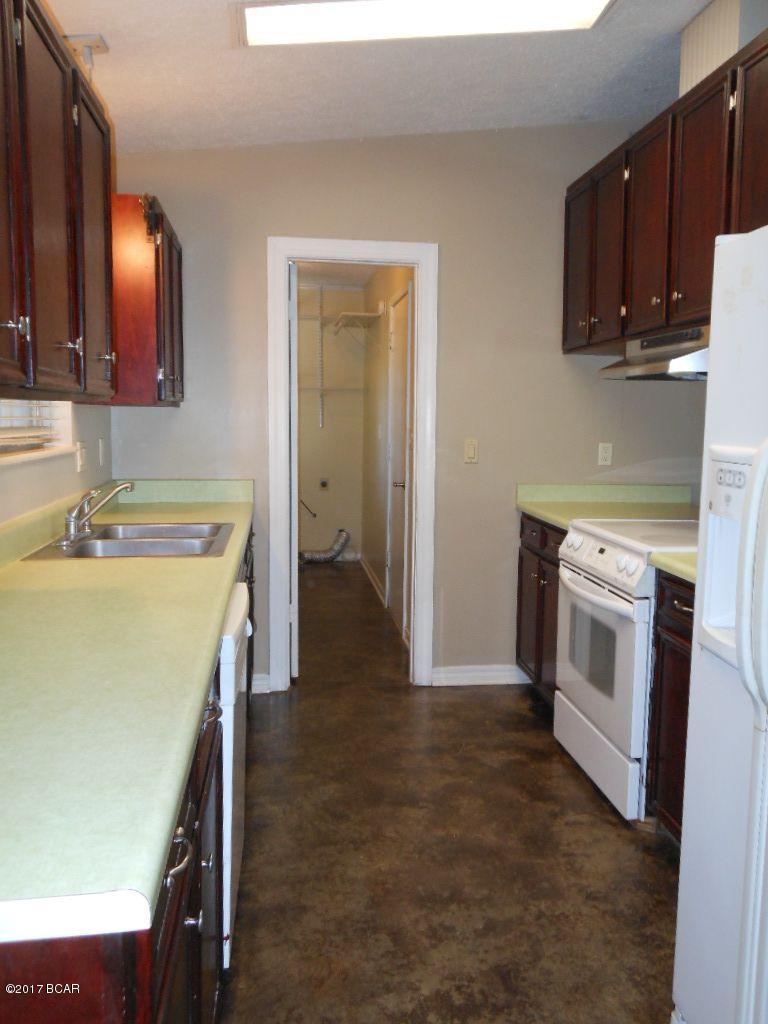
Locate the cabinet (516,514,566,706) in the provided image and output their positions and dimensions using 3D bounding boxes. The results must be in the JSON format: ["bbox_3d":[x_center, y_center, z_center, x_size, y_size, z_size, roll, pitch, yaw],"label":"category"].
[{"bbox_3d":[1.000,0.464,3.912,0.610,0.870,0.701,0,6,-7],"label":"cabinet"}]

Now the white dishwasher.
[{"bbox_3d":[-0.636,0.609,2.053,0.608,0.780,0.610,0,6,-7],"label":"white dishwasher"}]

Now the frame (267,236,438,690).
[{"bbox_3d":[-0.147,-0.196,4.086,0.790,2.122,0.110,0,6,-7],"label":"frame"}]

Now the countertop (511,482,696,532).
[{"bbox_3d":[1.134,-0.033,3.875,0.900,0.130,0.710,0,6,-7],"label":"countertop"}]

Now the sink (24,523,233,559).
[{"bbox_3d":[-0.774,0.167,2.792,0.539,0.170,0.835,0,6,-7],"label":"sink"}]

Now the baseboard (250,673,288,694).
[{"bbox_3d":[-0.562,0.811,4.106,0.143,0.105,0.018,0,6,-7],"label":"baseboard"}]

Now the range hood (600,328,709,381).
[{"bbox_3d":[1.151,-0.575,3.069,0.485,0.167,0.760,0,6,-7],"label":"range hood"}]

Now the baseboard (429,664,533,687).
[{"bbox_3d":[0.482,0.810,4.234,0.488,0.103,0.018,0,6,-7],"label":"baseboard"}]

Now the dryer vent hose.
[{"bbox_3d":[-0.531,0.318,7.823,0.470,0.300,0.180,0,6,-7],"label":"dryer vent hose"}]

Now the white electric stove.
[{"bbox_3d":[1.058,0.521,3.175,0.650,0.915,0.780,0,6,-7],"label":"white electric stove"}]

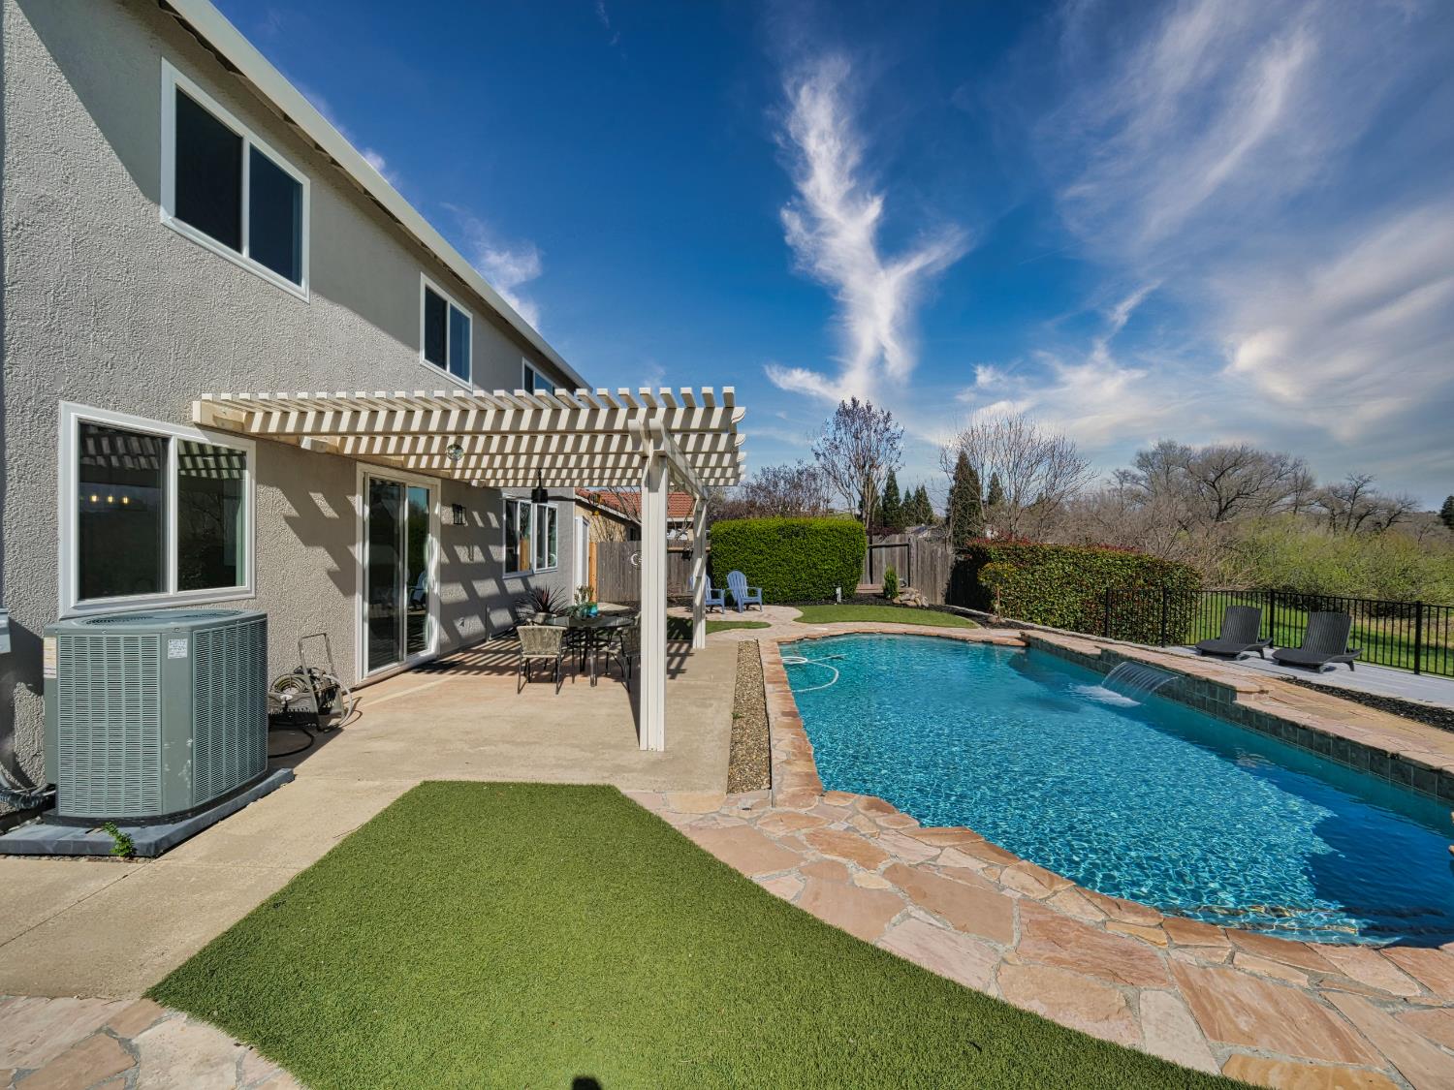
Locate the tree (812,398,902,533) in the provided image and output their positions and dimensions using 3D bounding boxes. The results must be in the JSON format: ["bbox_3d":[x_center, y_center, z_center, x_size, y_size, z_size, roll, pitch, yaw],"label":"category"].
[{"bbox_3d":[5.038,-2.005,22.491,3.400,7.247,3.400,0,0,11],"label":"tree"}]

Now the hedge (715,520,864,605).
[{"bbox_3d":[1.686,0.437,16.597,4.200,2.300,1.300,0,0,2],"label":"hedge"}]

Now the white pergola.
[{"bbox_3d":[-1.933,0.191,7.526,4.380,2.880,5.820,0,0,2],"label":"white pergola"}]

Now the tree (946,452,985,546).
[{"bbox_3d":[12.157,-1.497,29.992,1.900,6.566,1.900,0,0,22],"label":"tree"}]

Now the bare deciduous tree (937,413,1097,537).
[{"bbox_3d":[12.063,-1.733,24.491,6.000,7.465,6.000,0,0,24],"label":"bare deciduous tree"}]

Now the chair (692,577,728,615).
[{"bbox_3d":[-0.478,1.108,13.799,0.740,0.950,0.850,0,0,-26],"label":"chair"}]

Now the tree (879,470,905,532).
[{"bbox_3d":[15.480,-2.712,54.989,2.500,8.705,2.500,0,0,16],"label":"tree"}]

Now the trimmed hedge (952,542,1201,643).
[{"bbox_3d":[8.305,1.081,14.197,4.700,2.150,1.800,0,0,2],"label":"trimmed hedge"}]

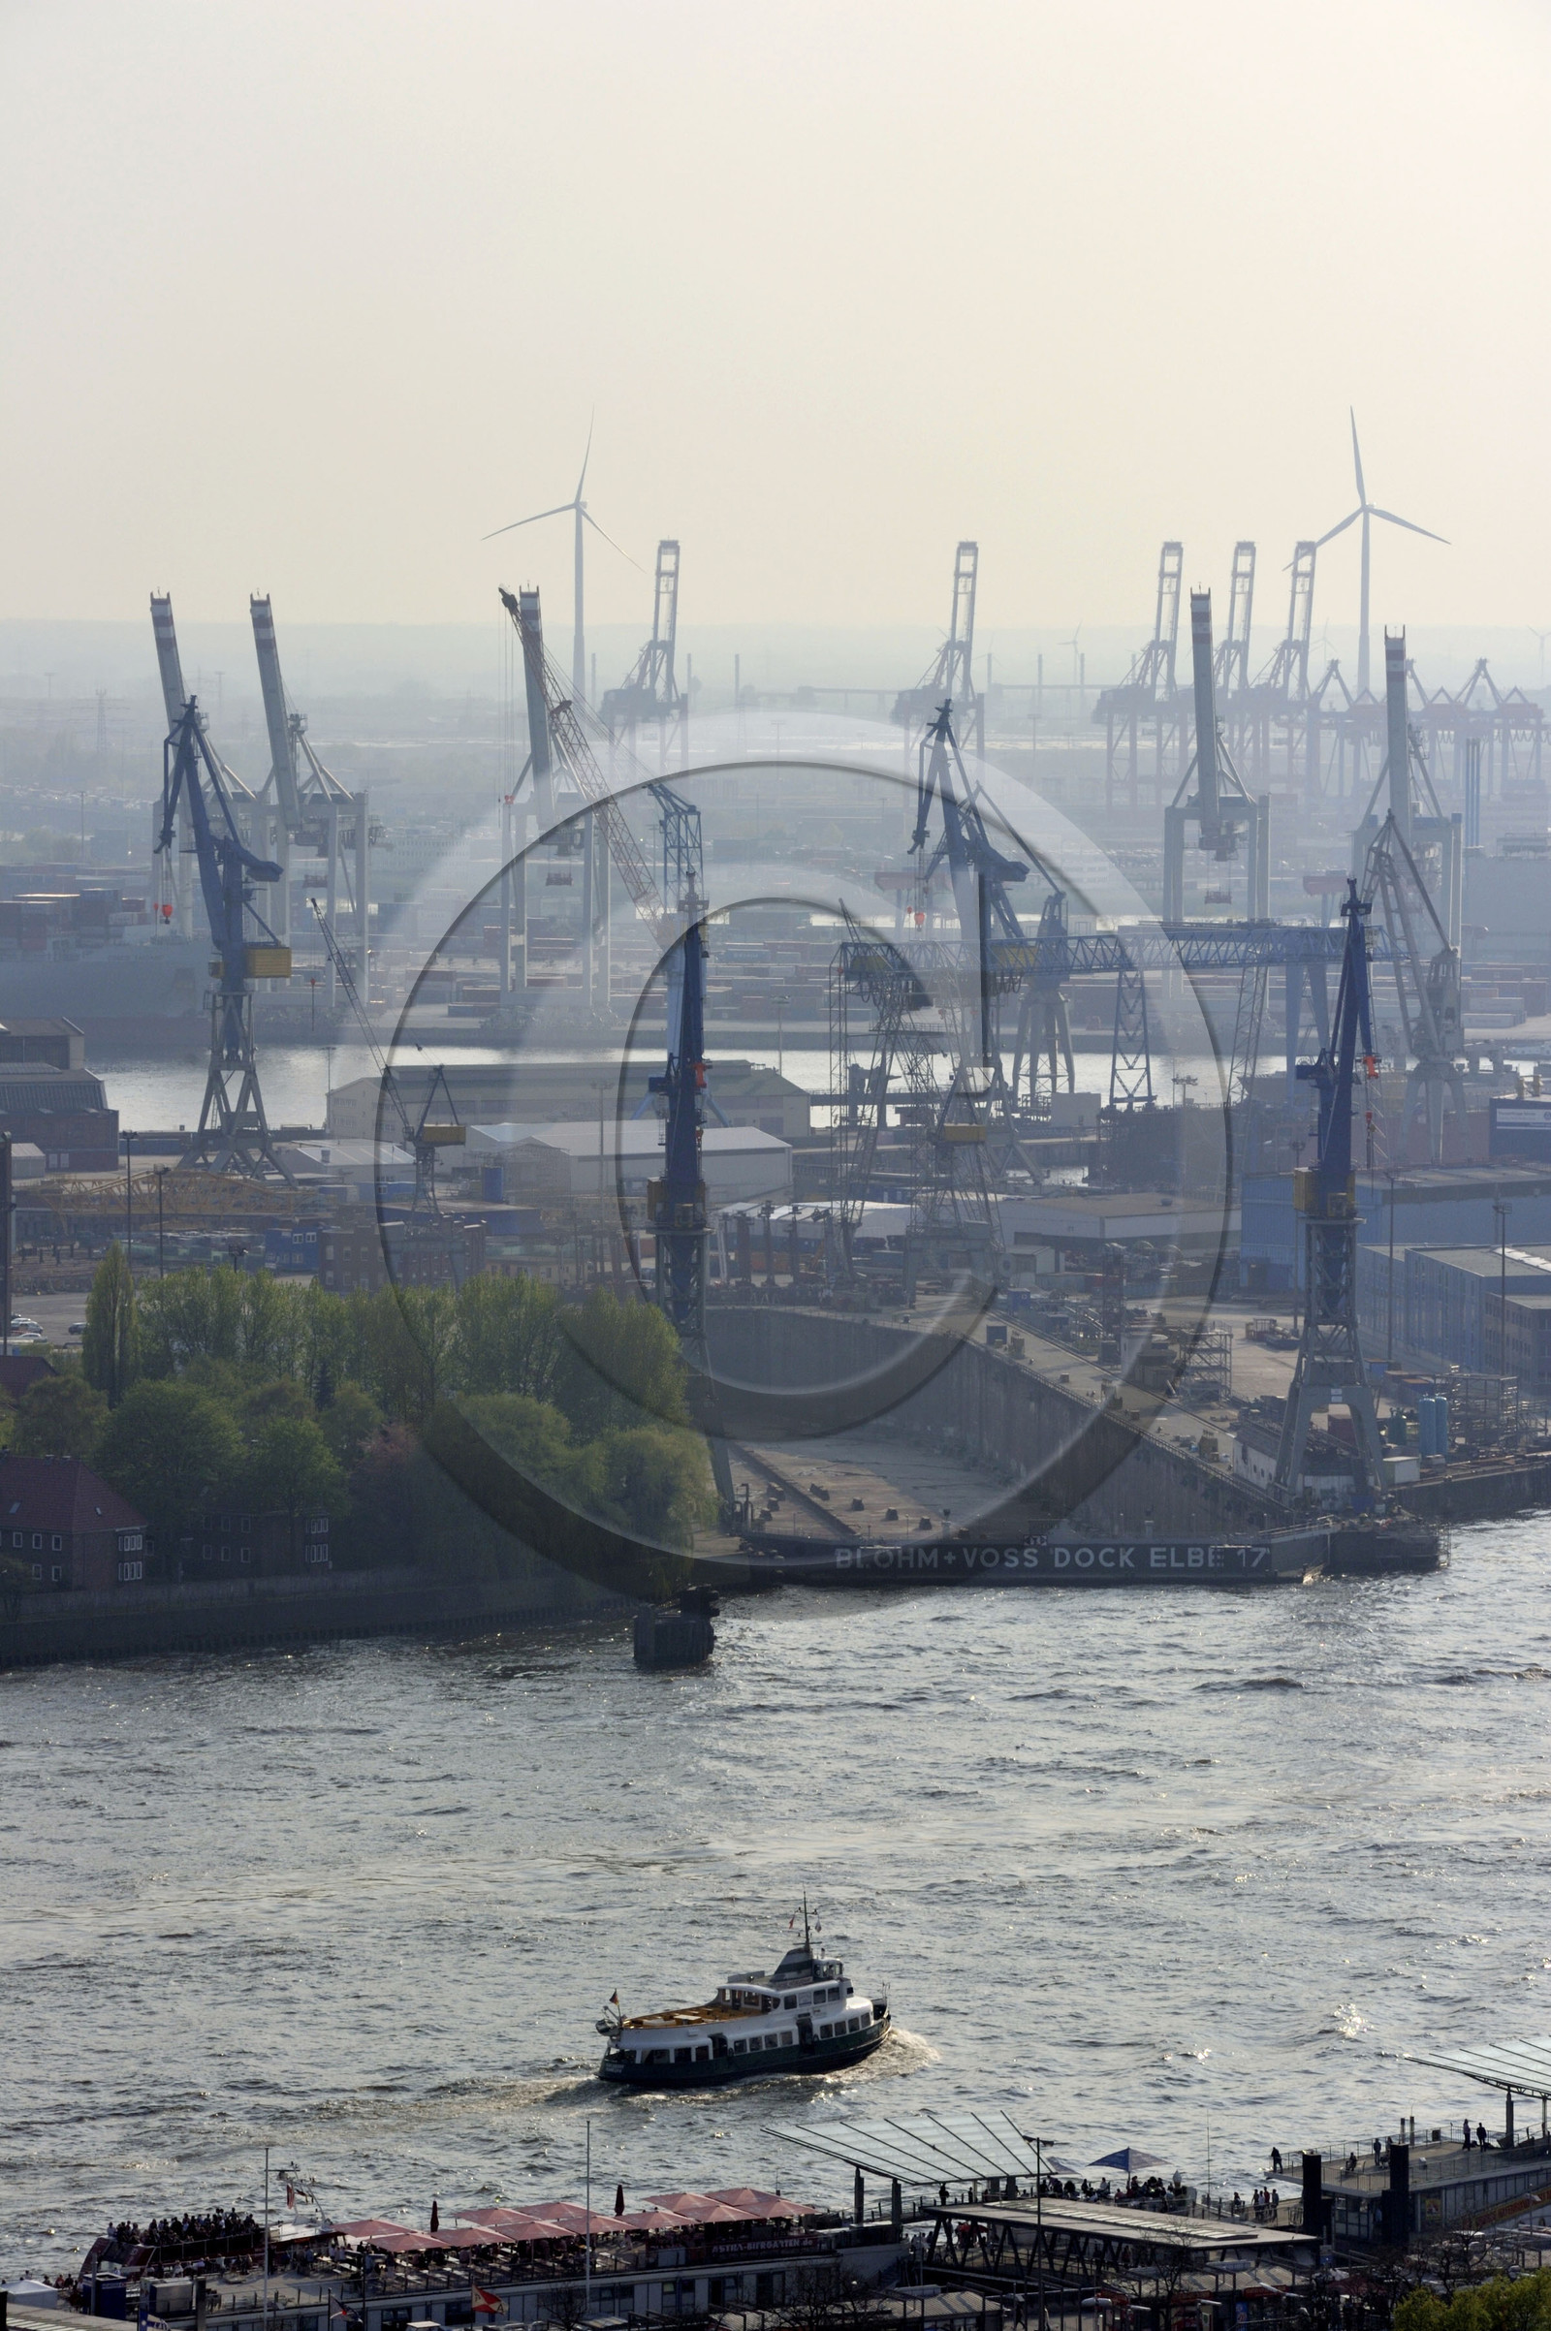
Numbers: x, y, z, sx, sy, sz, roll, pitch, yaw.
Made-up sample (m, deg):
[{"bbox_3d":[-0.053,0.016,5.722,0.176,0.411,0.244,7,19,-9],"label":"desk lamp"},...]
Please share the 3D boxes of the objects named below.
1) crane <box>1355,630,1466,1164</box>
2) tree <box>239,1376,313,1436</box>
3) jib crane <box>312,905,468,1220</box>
[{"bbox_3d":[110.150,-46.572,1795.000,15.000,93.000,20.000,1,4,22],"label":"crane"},{"bbox_3d":[-53.092,28.927,1100.000,8.200,12.500,8.000,0,3,0],"label":"tree"},{"bbox_3d":[-61.190,-16.178,1628.574,24.500,50.500,7.000,0,3,0],"label":"jib crane"}]

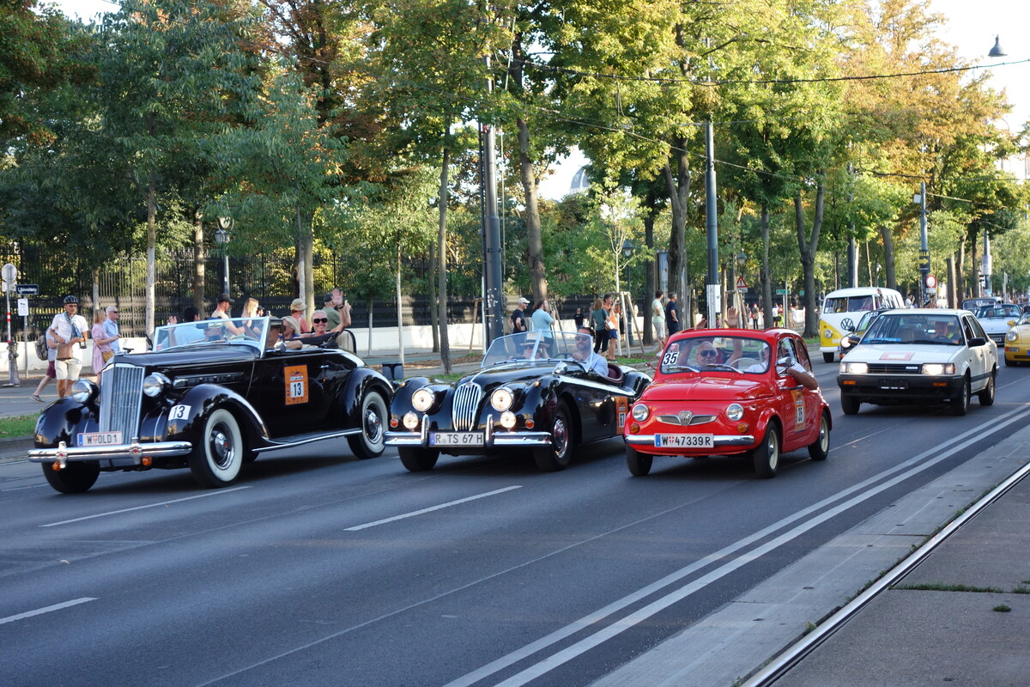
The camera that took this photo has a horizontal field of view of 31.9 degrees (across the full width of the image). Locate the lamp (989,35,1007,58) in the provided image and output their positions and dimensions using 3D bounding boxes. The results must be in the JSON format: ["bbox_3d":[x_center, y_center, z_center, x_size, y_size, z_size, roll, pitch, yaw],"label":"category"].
[{"bbox_3d":[14.466,-8.898,54.000,0.570,0.700,0.570,-1,1,0],"label":"lamp"}]

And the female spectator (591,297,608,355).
[{"bbox_3d":[2.228,-0.373,47.500,0.420,1.660,0.480,-2,1,-37],"label":"female spectator"}]

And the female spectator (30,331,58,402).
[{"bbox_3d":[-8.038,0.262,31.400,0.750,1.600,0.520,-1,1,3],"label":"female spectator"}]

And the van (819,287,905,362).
[{"bbox_3d":[9.419,-0.521,48.505,1.740,1.940,4.280,-1,1,20],"label":"van"}]

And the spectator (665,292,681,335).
[{"bbox_3d":[4.218,-0.475,48.000,0.380,1.770,0.500,-1,1,-6],"label":"spectator"}]

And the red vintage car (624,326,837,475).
[{"bbox_3d":[2.027,0.448,16.479,1.320,1.360,2.970,-1,1,23],"label":"red vintage car"}]

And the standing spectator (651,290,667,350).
[{"bbox_3d":[3.892,-0.536,48.512,0.330,1.770,0.470,-2,1,-10],"label":"standing spectator"}]

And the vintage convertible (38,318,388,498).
[{"bbox_3d":[-2.672,0.495,17.538,1.830,1.530,4.900,-1,1,21],"label":"vintage convertible"}]

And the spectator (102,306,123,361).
[{"bbox_3d":[-7.564,0.160,34.012,0.330,1.730,0.480,-1,1,13],"label":"spectator"}]

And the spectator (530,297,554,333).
[{"bbox_3d":[0.623,-0.126,40.012,0.360,1.730,0.500,-2,1,-32],"label":"spectator"}]

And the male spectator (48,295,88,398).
[{"bbox_3d":[-7.139,0.144,28.800,0.620,1.830,0.450,-2,1,-21],"label":"male spectator"}]

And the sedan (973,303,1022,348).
[{"bbox_3d":[15.609,-0.567,57.937,1.700,1.320,4.200,-1,1,22],"label":"sedan"}]

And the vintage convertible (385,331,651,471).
[{"bbox_3d":[0.307,0.500,18.071,1.640,1.300,4.470,-1,1,21],"label":"vintage convertible"}]

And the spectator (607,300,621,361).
[{"bbox_3d":[2.508,-0.386,46.012,0.360,1.660,0.460,-2,1,-10],"label":"spectator"}]

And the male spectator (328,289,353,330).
[{"bbox_3d":[-3.139,-0.012,32.012,0.420,1.760,0.480,-2,1,-40],"label":"male spectator"}]

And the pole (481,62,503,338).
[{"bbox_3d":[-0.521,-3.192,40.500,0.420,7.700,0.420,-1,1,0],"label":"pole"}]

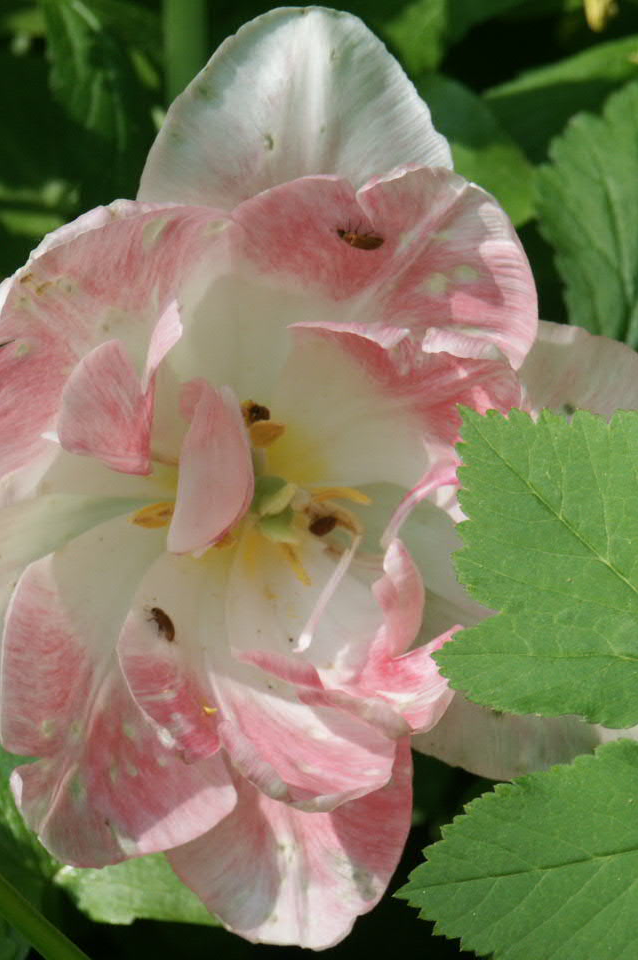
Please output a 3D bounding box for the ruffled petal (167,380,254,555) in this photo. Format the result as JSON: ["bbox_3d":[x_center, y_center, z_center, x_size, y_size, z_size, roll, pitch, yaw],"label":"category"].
[{"bbox_3d":[-0.012,-0.001,0.838,0.008,0.018,0.008,11,18,15],"label":"ruffled petal"}]

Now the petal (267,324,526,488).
[{"bbox_3d":[0.009,-0.008,0.848,0.033,0.026,0.014,-25,0,34],"label":"petal"}]

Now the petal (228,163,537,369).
[{"bbox_3d":[0.007,-0.024,0.848,0.032,0.019,0.014,10,24,2],"label":"petal"}]

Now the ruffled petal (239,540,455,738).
[{"bbox_3d":[0.003,0.018,0.848,0.024,0.014,0.030,-45,59,0],"label":"ruffled petal"}]

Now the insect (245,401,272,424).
[{"bbox_3d":[-0.007,-0.008,0.855,0.004,0.002,0.002,23,42,27],"label":"insect"}]

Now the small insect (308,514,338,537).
[{"bbox_3d":[0.000,0.005,0.857,0.004,0.002,0.002,-31,66,0],"label":"small insect"}]

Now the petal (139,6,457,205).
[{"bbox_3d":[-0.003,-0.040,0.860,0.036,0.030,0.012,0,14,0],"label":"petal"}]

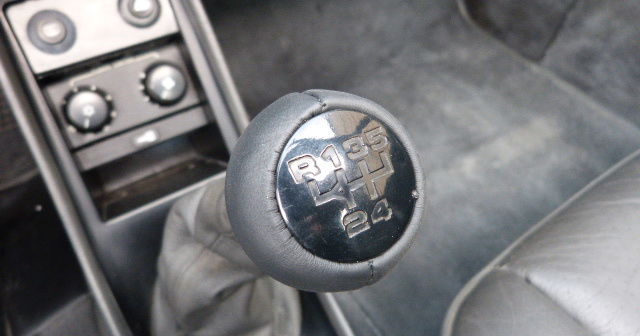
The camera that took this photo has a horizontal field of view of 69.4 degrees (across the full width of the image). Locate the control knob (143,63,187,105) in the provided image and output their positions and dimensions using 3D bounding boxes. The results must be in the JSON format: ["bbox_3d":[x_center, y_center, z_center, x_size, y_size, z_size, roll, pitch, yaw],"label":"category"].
[{"bbox_3d":[-0.111,-0.061,0.336,0.028,0.016,0.028,-24,107,-19],"label":"control knob"}]

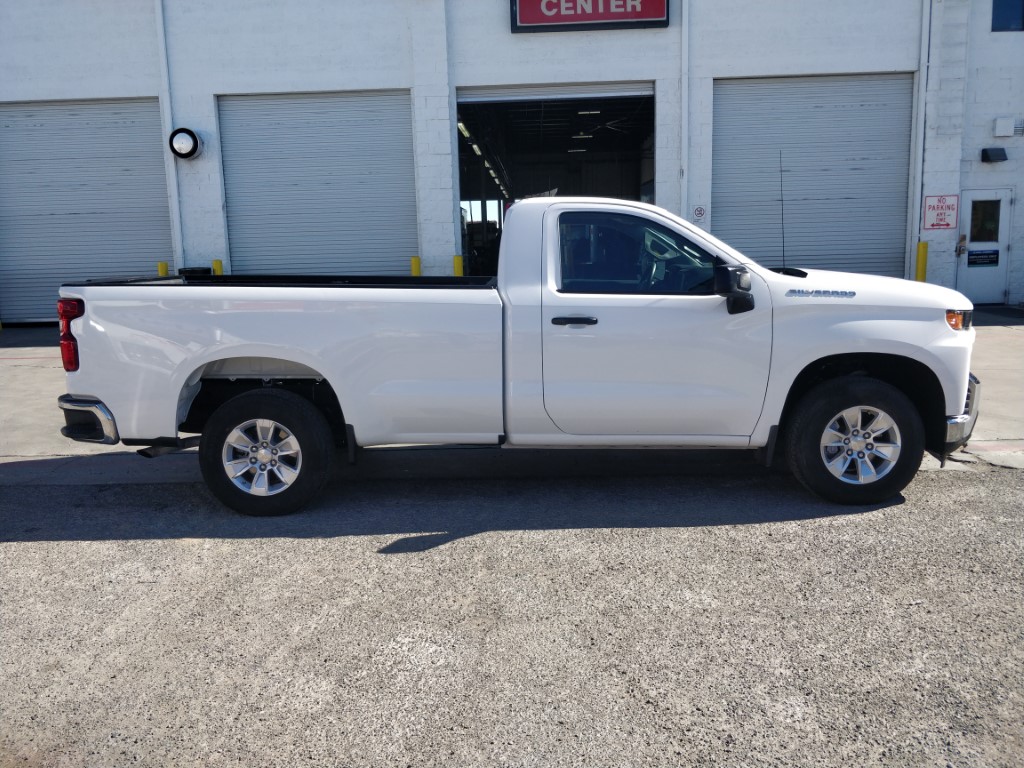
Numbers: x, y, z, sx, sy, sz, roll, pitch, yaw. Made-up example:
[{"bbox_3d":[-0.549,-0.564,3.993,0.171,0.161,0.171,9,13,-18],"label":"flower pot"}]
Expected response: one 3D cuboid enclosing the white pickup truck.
[{"bbox_3d":[0.107,-0.358,5.044,5.830,1.930,2.100,-1,10,1],"label":"white pickup truck"}]

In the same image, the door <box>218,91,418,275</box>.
[{"bbox_3d":[-3.613,-3.313,13.417,3.660,4.200,0.120,-1,8,1],"label":"door"}]

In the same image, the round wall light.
[{"bbox_3d":[-5.981,-4.399,13.049,0.540,0.540,0.220,-1,8,1],"label":"round wall light"}]

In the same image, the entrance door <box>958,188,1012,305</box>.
[{"bbox_3d":[8.842,-2.562,13.350,0.920,2.150,0.080,-1,8,1],"label":"entrance door"}]

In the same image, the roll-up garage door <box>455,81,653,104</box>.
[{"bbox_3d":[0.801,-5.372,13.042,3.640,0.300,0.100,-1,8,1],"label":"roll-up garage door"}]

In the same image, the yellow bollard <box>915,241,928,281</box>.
[{"bbox_3d":[7.313,-1.954,12.698,0.170,1.140,0.170,-1,8,1],"label":"yellow bollard"}]

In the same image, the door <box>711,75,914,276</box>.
[{"bbox_3d":[5.519,-3.523,13.191,3.660,4.200,0.120,-1,8,1],"label":"door"}]

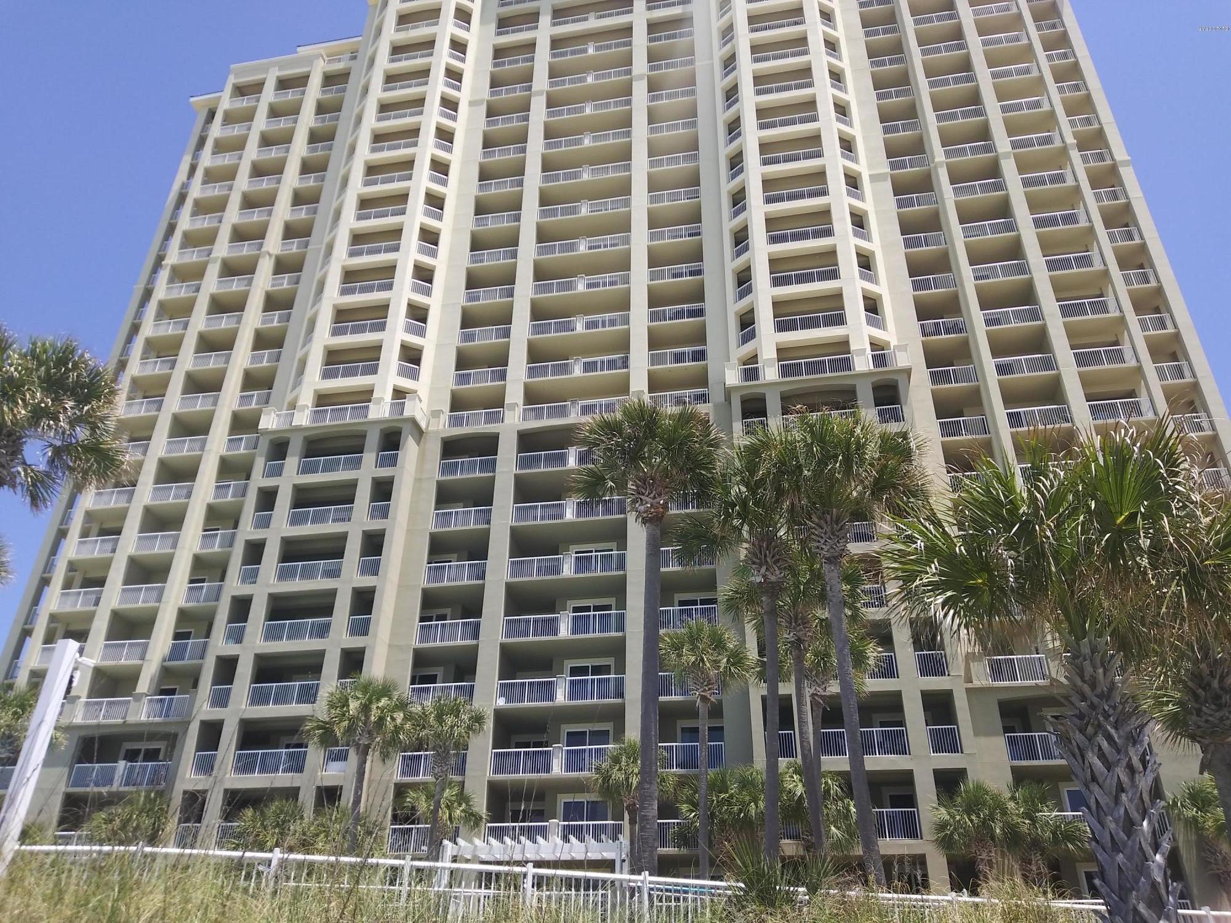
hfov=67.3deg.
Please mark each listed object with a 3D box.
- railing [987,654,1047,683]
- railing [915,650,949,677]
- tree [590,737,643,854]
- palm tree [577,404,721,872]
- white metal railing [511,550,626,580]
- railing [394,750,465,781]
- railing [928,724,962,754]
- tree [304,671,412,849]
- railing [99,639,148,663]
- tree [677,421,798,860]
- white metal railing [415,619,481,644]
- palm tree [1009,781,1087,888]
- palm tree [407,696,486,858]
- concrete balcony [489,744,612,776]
[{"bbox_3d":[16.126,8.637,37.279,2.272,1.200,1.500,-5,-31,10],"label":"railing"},{"bbox_3d":[12.488,8.039,36.490,1.103,1.080,0.080,-5,-31,10],"label":"railing"},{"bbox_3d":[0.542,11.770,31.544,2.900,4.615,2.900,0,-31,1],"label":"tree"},{"bbox_3d":[0.804,3.551,21.390,3.762,11.621,3.762,-5,-31,10],"label":"palm tree"},{"bbox_3d":[-2.236,5.354,45.086,5.871,1.100,1.200,-5,-31,10],"label":"white metal railing"},{"bbox_3d":[-7.724,13.383,40.130,3.099,1.200,1.500,-5,-31,10],"label":"railing"},{"bbox_3d":[12.430,10.537,34.958,1.062,1.050,0.060,-5,-31,10],"label":"railing"},{"bbox_3d":[-8.660,10.716,29.900,3.664,7.432,3.664,-5,-31,10],"label":"tree"},{"bbox_3d":[-25.101,9.732,47.357,2.802,1.073,0.080,-5,-31,10],"label":"railing"},{"bbox_3d":[3.749,4.366,22.974,4.072,11.913,4.072,-5,-31,10],"label":"tree"},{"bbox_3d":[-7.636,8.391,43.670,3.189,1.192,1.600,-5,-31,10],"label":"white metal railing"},{"bbox_3d":[13.296,11.654,28.524,2.800,3.375,2.800,-12,-33,20],"label":"palm tree"},{"bbox_3d":[-6.120,11.873,31.611,3.062,7.500,3.062,-5,-31,10],"label":"palm tree"},{"bbox_3d":[-2.307,12.882,39.223,5.775,1.300,1.500,-5,-31,10],"label":"concrete balcony"}]

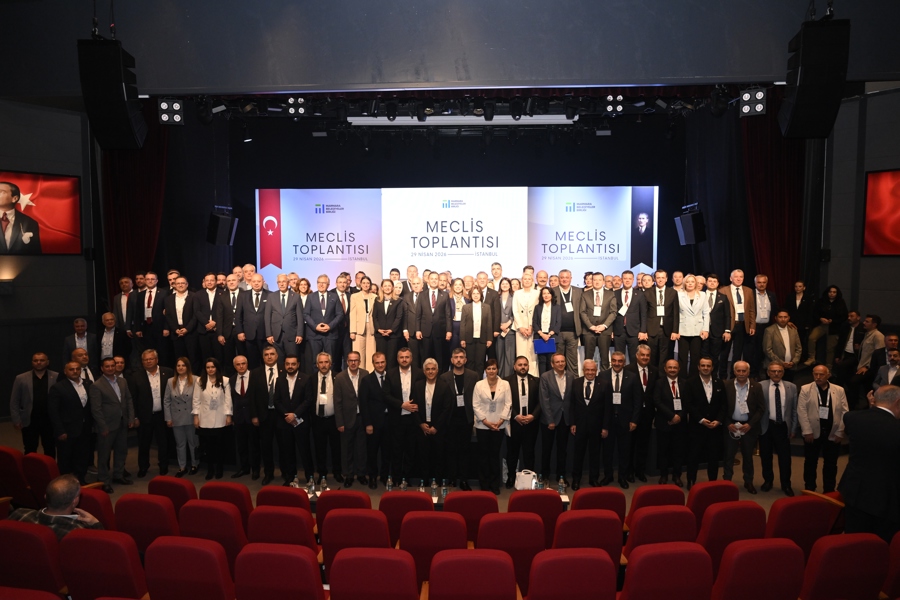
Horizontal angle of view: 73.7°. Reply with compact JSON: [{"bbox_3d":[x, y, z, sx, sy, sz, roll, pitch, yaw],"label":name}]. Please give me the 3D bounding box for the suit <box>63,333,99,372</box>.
[{"bbox_3d":[-5.974,1.229,9.700,0.550,1.420,0.330,-2,4,-28],"label":"suit"}]

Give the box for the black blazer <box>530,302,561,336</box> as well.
[{"bbox_3d":[1.448,0.302,9.050,0.440,0.560,0.310,1,4,9],"label":"black blazer"}]

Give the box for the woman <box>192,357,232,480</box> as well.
[{"bbox_3d":[-3.159,1.578,7.980,0.520,1.653,0.310,-1,4,-10],"label":"woman"}]

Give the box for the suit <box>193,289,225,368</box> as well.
[{"bbox_3d":[-3.617,0.549,9.100,0.540,1.449,0.330,-1,4,-10],"label":"suit"}]

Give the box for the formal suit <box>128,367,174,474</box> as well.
[{"bbox_3d":[-4.131,1.675,8.287,0.580,1.526,0.360,-1,4,-22],"label":"formal suit"}]

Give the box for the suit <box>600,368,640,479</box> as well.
[{"bbox_3d":[2.181,1.607,7.720,0.530,1.490,0.330,0,4,6],"label":"suit"}]

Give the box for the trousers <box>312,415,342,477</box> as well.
[{"bbox_3d":[-1.643,1.960,8.020,0.410,0.870,0.310,-1,3,-9],"label":"trousers"}]

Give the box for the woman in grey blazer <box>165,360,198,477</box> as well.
[{"bbox_3d":[-3.720,1.613,8.263,0.480,1.668,0.330,-1,4,-14],"label":"woman in grey blazer"}]

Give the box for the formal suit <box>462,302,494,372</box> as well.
[{"bbox_3d":[0.468,0.681,9.812,0.530,1.283,0.310,0,3,2],"label":"formal suit"}]

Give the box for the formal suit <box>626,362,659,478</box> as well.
[{"bbox_3d":[2.566,1.625,8.035,0.500,1.589,0.320,0,3,8],"label":"formal suit"}]

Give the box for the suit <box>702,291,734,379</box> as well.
[{"bbox_3d":[4.544,0.537,10.217,0.570,1.433,0.330,1,4,20],"label":"suit"}]

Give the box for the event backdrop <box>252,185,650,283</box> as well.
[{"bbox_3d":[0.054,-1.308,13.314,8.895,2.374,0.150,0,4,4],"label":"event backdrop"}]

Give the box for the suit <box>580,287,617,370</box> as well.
[{"bbox_3d":[2.500,0.531,10.056,0.580,1.482,0.340,1,3,13],"label":"suit"}]

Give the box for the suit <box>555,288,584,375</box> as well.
[{"bbox_3d":[1.704,0.522,8.700,0.520,1.422,0.320,1,4,8],"label":"suit"}]

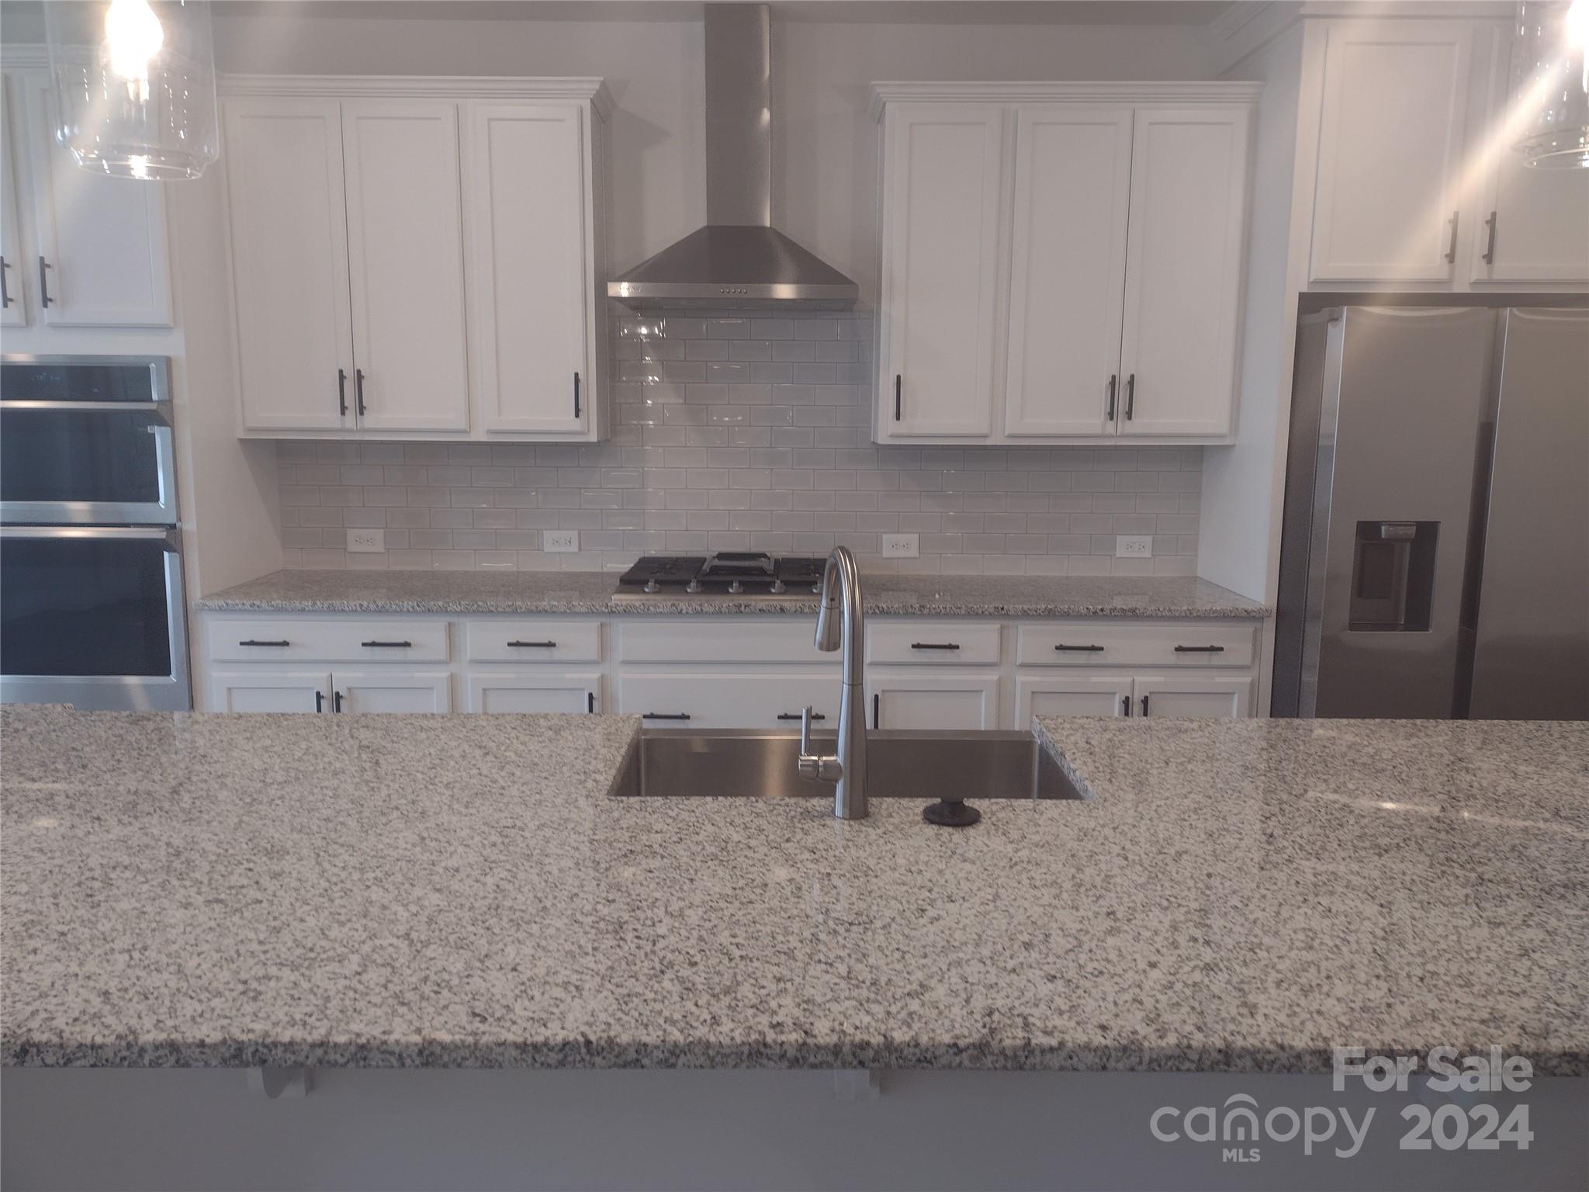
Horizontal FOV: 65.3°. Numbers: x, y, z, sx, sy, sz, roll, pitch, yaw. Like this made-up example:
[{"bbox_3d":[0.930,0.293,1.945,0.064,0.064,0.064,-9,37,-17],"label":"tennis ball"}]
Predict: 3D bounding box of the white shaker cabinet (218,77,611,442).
[{"bbox_3d":[-1.189,-1.065,4.036,1.199,1.105,0.352,0,9,-1],"label":"white shaker cabinet"}]

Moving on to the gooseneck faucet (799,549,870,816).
[{"bbox_3d":[0.043,0.116,1.940,0.103,0.394,0.257,-1,9,-9],"label":"gooseneck faucet"}]

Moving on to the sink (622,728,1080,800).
[{"bbox_3d":[0.086,0.427,2.222,0.800,0.250,0.545,0,9,-1],"label":"sink"}]

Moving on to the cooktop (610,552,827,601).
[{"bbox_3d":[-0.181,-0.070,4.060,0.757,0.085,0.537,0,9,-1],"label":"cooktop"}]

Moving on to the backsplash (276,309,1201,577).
[{"bbox_3d":[-0.182,-0.525,4.304,3.226,0.905,0.012,0,9,-1],"label":"backsplash"}]

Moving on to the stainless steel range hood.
[{"bbox_3d":[-0.182,-1.394,3.920,0.757,0.930,0.495,0,9,-1],"label":"stainless steel range hood"}]

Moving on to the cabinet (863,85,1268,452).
[{"bbox_3d":[0.834,-1.053,4.055,1.207,1.105,0.352,0,9,-1],"label":"cabinet"}]

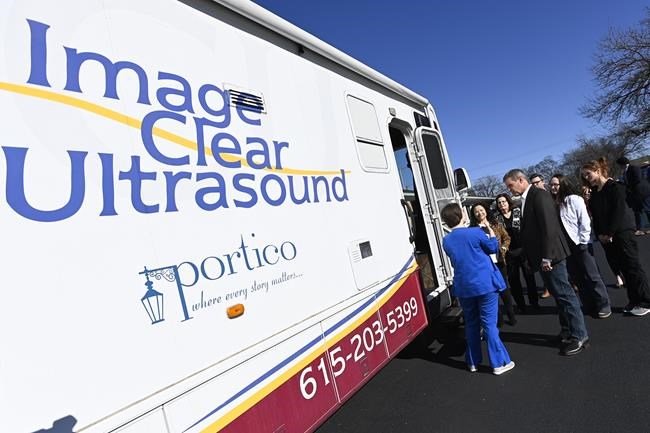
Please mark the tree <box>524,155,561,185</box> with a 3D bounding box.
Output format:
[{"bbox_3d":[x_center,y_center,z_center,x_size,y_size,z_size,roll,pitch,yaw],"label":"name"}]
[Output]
[{"bbox_3d":[35.360,-6.189,48.115,5.870,7.040,5.280,-15,-5,37],"label":"tree"}]

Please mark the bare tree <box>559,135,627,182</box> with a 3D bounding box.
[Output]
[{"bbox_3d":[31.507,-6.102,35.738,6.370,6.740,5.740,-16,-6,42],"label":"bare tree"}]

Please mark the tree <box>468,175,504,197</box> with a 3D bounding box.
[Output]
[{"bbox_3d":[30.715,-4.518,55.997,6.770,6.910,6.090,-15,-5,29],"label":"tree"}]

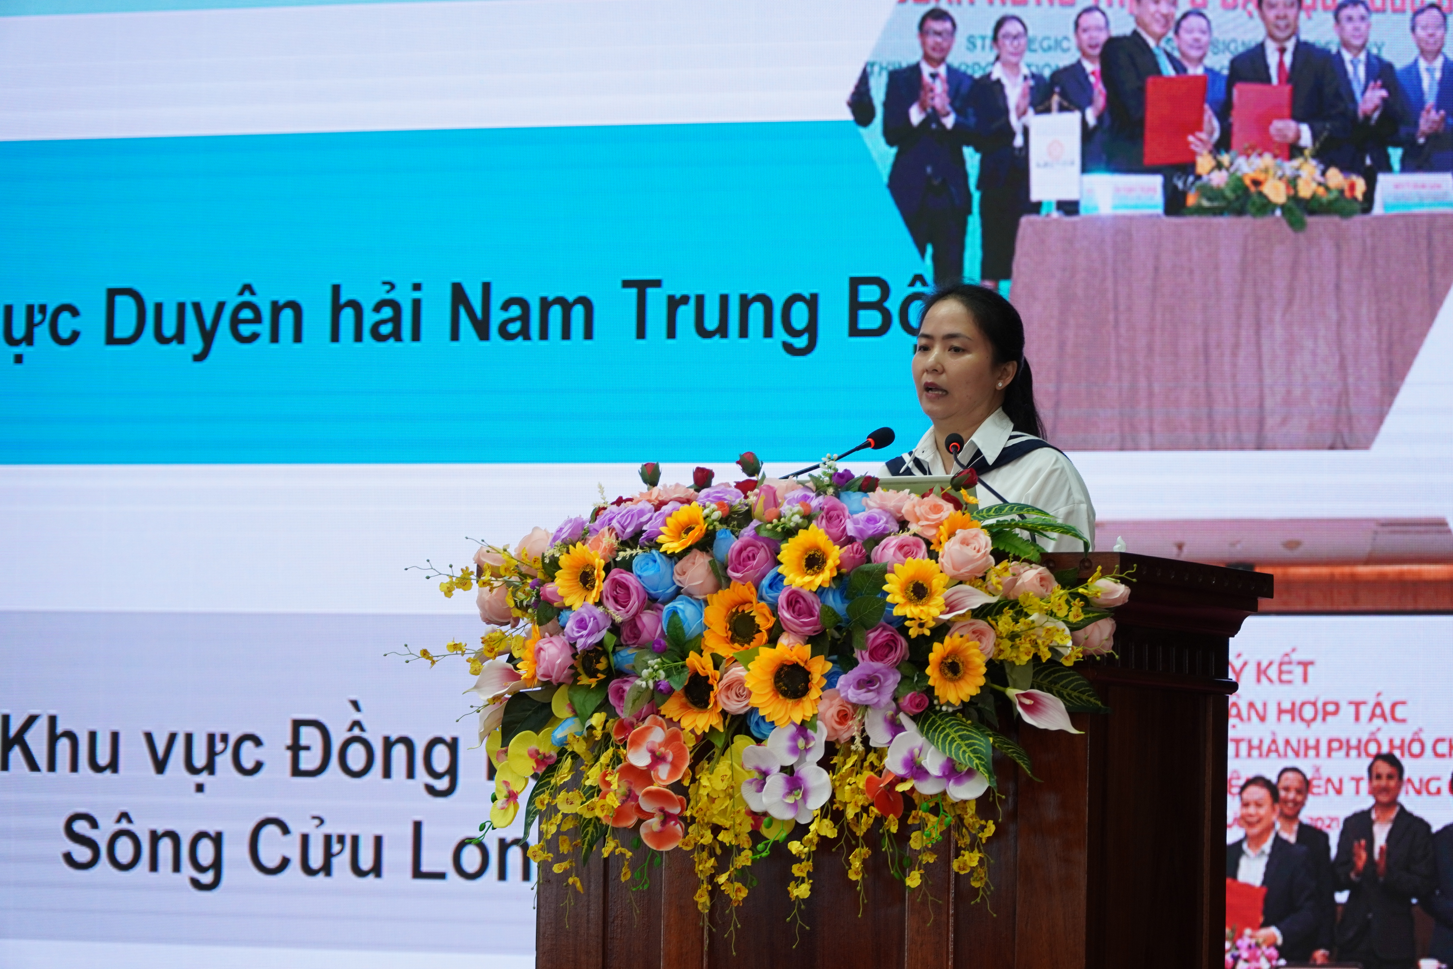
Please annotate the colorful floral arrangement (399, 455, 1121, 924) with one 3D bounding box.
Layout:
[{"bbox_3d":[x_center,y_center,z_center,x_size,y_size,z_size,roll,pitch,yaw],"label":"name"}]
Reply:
[{"bbox_3d":[0.063,0.302,7.770,1.020,0.690,0.500,0,-2,22],"label":"colorful floral arrangement"}]

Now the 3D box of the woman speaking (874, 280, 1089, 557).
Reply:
[{"bbox_3d":[0.424,0.465,8.450,0.460,1.600,0.340,-1,-3,30],"label":"woman speaking"}]

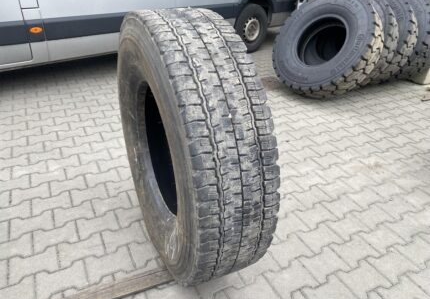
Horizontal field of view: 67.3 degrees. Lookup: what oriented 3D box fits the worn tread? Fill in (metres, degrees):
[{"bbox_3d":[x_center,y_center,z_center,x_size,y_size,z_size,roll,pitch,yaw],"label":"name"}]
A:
[{"bbox_3d":[-0.147,-0.011,1.340,0.310,1.060,1.060,-12,33,-23],"label":"worn tread"}]

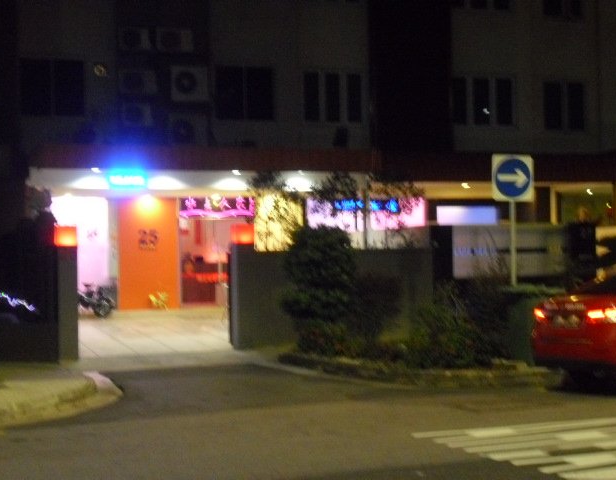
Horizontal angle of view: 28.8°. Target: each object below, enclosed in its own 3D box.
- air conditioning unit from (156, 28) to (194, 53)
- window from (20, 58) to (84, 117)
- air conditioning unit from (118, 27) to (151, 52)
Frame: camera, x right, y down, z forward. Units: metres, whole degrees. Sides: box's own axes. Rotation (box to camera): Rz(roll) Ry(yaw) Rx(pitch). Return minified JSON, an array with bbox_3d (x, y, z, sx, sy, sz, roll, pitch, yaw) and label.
[{"bbox_3d":[-3.390,-5.095,30.714,0.882,0.607,0.330,-1,0,-19],"label":"air conditioning unit"},{"bbox_3d":[-6.334,-3.789,29.827,1.567,1.399,0.130,-1,0,-19],"label":"window"},{"bbox_3d":[-3.861,-4.450,26.741,0.720,0.510,0.290,-1,0,-20],"label":"air conditioning unit"}]

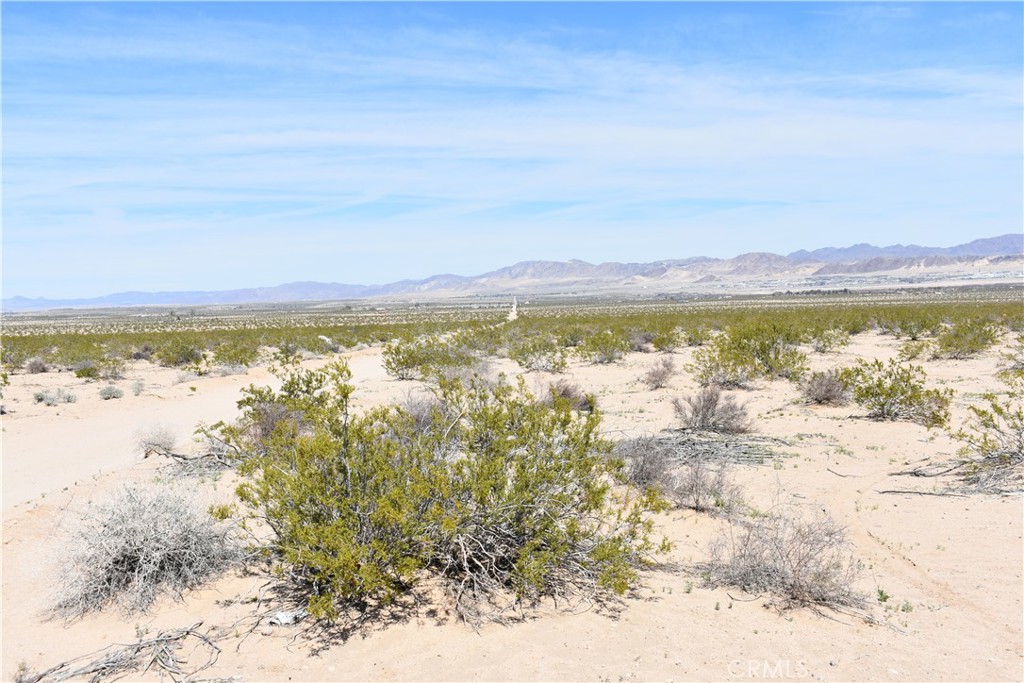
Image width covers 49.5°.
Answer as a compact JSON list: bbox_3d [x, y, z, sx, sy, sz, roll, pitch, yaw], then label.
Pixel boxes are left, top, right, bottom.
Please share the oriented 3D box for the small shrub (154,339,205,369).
[{"bbox_3d":[-10.495,0.354,34.985,1.550,0.870,1.350,-1,2,-17],"label":"small shrub"}]

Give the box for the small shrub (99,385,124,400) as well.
[{"bbox_3d":[-7.944,0.985,21.995,0.500,0.290,0.450,-1,2,-20],"label":"small shrub"}]

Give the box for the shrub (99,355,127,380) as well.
[{"bbox_3d":[-10.447,0.637,28.989,0.720,0.660,0.650,-1,2,-20],"label":"shrub"}]

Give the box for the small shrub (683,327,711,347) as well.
[{"bbox_3d":[7.674,-0.215,46.160,1.140,0.820,0.970,0,2,0],"label":"small shrub"}]

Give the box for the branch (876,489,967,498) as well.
[{"bbox_3d":[3.414,1.253,9.249,0.720,0.045,0.070,0,2,24],"label":"branch"}]

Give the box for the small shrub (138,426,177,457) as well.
[{"bbox_3d":[-3.932,1.103,12.345,0.410,0.320,0.350,0,2,0],"label":"small shrub"}]

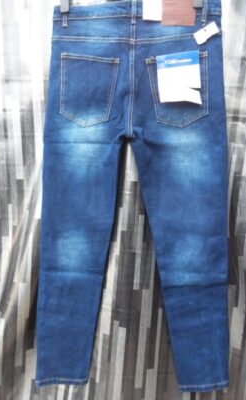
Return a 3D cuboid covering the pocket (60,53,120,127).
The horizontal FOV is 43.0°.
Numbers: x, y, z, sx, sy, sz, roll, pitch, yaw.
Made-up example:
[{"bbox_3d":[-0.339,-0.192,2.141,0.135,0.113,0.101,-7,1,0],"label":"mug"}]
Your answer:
[{"bbox_3d":[-0.084,-0.267,0.772,0.144,0.172,0.015,3,13,2],"label":"pocket"}]

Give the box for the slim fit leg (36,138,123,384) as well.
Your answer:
[{"bbox_3d":[-0.134,0.206,0.898,0.246,0.764,0.045,3,13,2],"label":"slim fit leg"}]

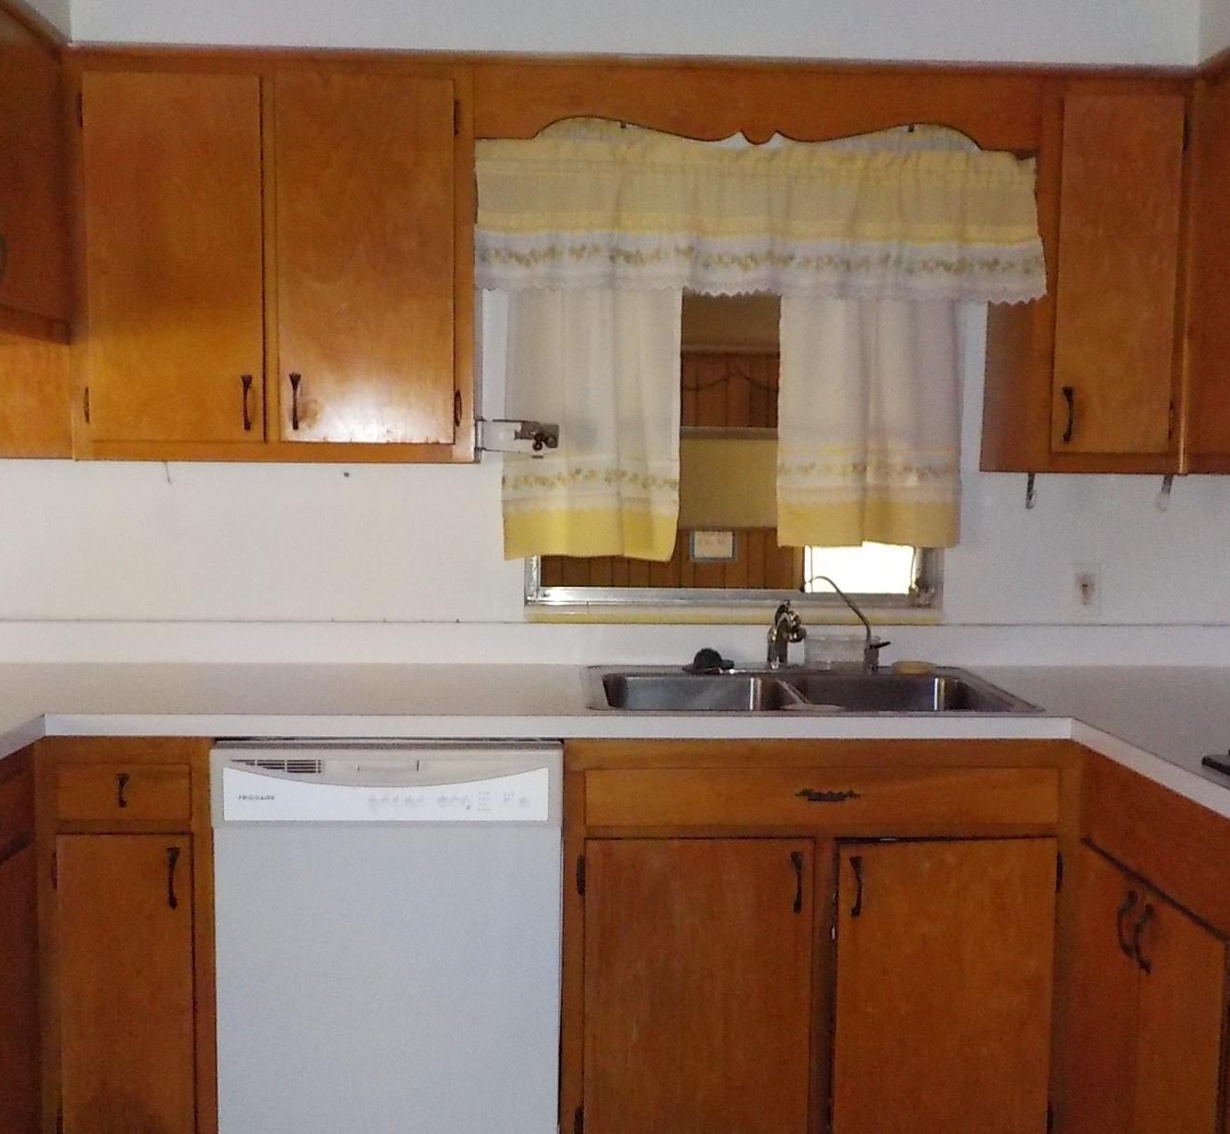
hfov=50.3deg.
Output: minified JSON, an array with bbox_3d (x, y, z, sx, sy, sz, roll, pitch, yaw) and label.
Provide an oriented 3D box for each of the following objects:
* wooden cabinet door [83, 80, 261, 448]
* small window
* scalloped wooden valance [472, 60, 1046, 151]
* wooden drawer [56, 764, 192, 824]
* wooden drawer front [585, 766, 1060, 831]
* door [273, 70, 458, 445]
[{"bbox_3d":[-0.830,-0.578,2.470,0.334,0.689,0.030,0,4,-3],"label":"wooden cabinet door"},{"bbox_3d":[0.272,-0.282,2.969,0.941,0.764,0.080,0,4,-3],"label":"small window"},{"bbox_3d":[0.279,-0.881,2.513,1.099,0.147,0.030,0,4,-3],"label":"scalloped wooden valance"},{"bbox_3d":[-0.868,0.382,2.485,0.231,0.104,0.400,0,4,-3],"label":"wooden drawer"},{"bbox_3d":[0.369,0.407,2.330,0.844,0.110,0.030,0,4,-2],"label":"wooden drawer front"},{"bbox_3d":[-0.470,-0.579,2.487,0.339,0.691,0.030,0,4,-3],"label":"door"}]

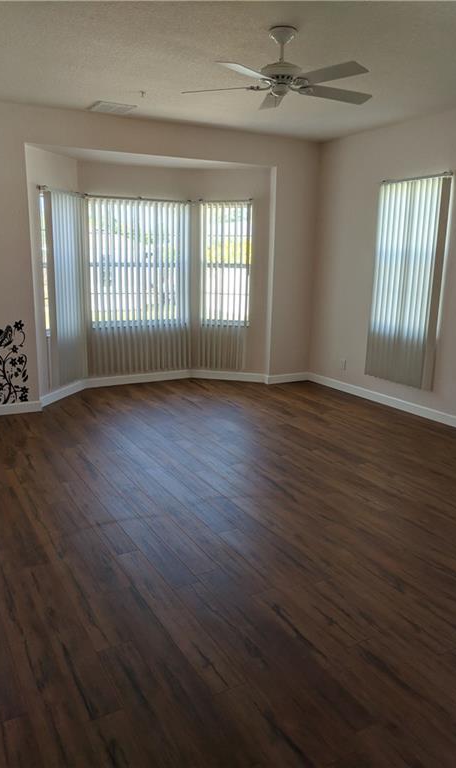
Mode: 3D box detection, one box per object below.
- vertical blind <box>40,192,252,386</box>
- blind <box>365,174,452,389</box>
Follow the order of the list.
[{"bbox_3d":[-0.953,-1.130,6.935,2.573,2.144,0.729,-6,15,-28],"label":"vertical blind"},{"bbox_3d":[1.893,-1.063,6.166,0.106,2.157,1.017,-6,15,-28],"label":"blind"}]

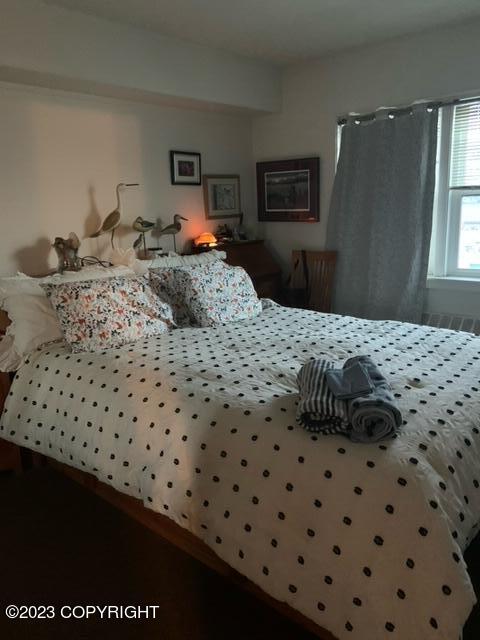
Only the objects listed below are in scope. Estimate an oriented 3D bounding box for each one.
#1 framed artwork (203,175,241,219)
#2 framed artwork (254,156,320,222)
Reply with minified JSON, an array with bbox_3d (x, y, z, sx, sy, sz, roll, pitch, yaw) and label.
[{"bbox_3d":[-0.144,-1.031,4.018,0.030,0.336,0.429,11,20,39],"label":"framed artwork"},{"bbox_3d":[0.396,-1.095,4.108,0.646,0.504,0.030,11,20,39],"label":"framed artwork"}]

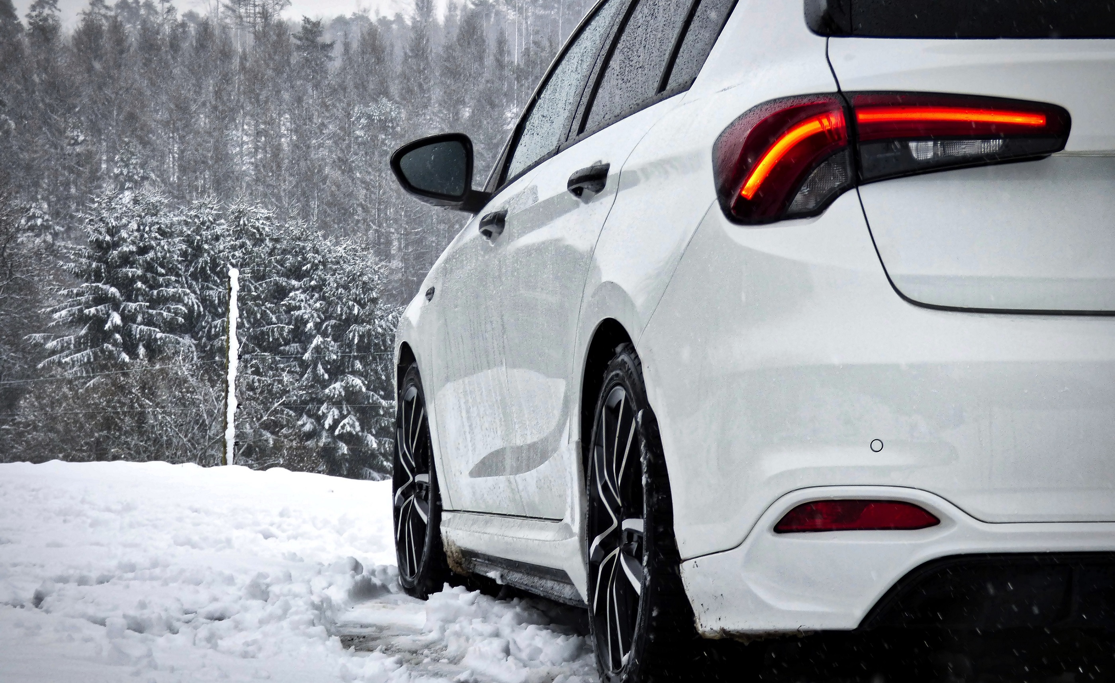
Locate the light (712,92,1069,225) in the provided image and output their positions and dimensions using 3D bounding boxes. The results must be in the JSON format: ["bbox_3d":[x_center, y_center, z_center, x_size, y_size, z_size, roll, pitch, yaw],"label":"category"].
[{"bbox_3d":[0.500,-0.275,4.756,0.500,0.191,0.280,0,-1,-10],"label":"light"}]

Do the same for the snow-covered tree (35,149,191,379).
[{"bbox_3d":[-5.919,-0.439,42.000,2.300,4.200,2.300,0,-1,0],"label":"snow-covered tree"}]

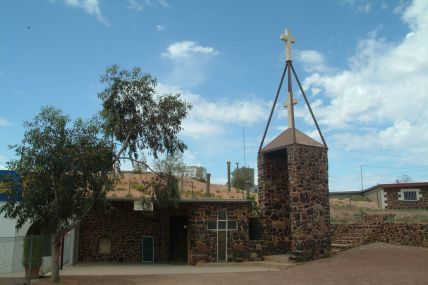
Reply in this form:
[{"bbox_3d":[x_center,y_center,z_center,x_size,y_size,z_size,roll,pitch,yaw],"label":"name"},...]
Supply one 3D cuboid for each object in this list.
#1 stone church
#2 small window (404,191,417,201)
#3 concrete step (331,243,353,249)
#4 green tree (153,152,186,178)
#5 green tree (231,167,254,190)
[{"bbox_3d":[-0.158,-0.212,19.473,11.500,11.900,5.300,1,-11,-4],"label":"stone church"},{"bbox_3d":[19.561,5.306,36.673,1.200,0.950,0.150,-2,-11,8],"label":"small window"},{"bbox_3d":[6.517,5.280,18.829,1.200,0.230,0.380,-2,-12,10],"label":"concrete step"},{"bbox_3d":[-5.712,2.889,48.378,3.900,3.000,3.600,0,-11,0],"label":"green tree"},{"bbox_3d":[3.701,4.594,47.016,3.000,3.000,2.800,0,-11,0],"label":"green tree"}]

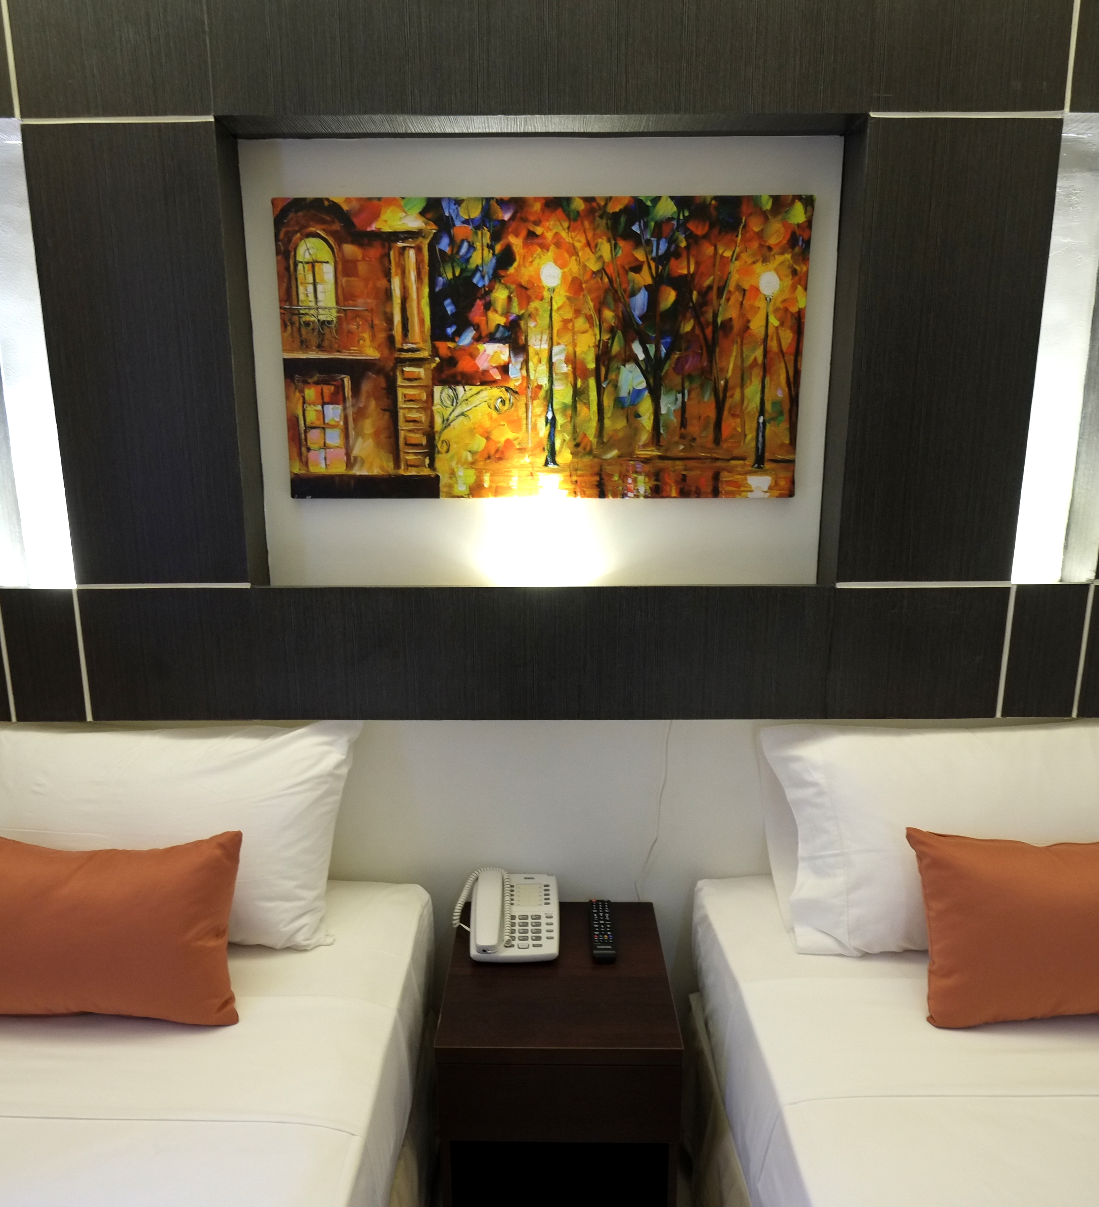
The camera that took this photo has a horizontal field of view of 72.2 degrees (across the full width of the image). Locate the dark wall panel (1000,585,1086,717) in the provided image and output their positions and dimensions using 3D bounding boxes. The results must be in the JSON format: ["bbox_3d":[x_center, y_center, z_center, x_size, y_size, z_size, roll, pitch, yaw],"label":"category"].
[{"bbox_3d":[0.987,0.091,1.525,0.154,0.276,0.050,0,10,0],"label":"dark wall panel"}]

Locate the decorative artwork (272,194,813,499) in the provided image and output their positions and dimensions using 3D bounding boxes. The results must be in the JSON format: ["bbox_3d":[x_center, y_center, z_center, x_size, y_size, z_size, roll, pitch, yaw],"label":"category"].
[{"bbox_3d":[-0.012,-0.488,1.477,1.009,0.558,0.035,0,10,0],"label":"decorative artwork"}]

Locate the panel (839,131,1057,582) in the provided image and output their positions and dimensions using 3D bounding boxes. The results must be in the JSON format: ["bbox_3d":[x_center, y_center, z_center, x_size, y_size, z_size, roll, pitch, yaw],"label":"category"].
[{"bbox_3d":[0.736,-0.452,1.426,0.344,0.831,0.050,0,10,0],"label":"panel"}]

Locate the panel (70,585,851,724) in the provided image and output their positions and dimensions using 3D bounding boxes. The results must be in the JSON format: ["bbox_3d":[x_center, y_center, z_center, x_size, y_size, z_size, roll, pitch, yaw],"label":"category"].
[{"bbox_3d":[-0.189,0.095,1.527,1.485,0.276,0.050,0,10,0],"label":"panel"}]

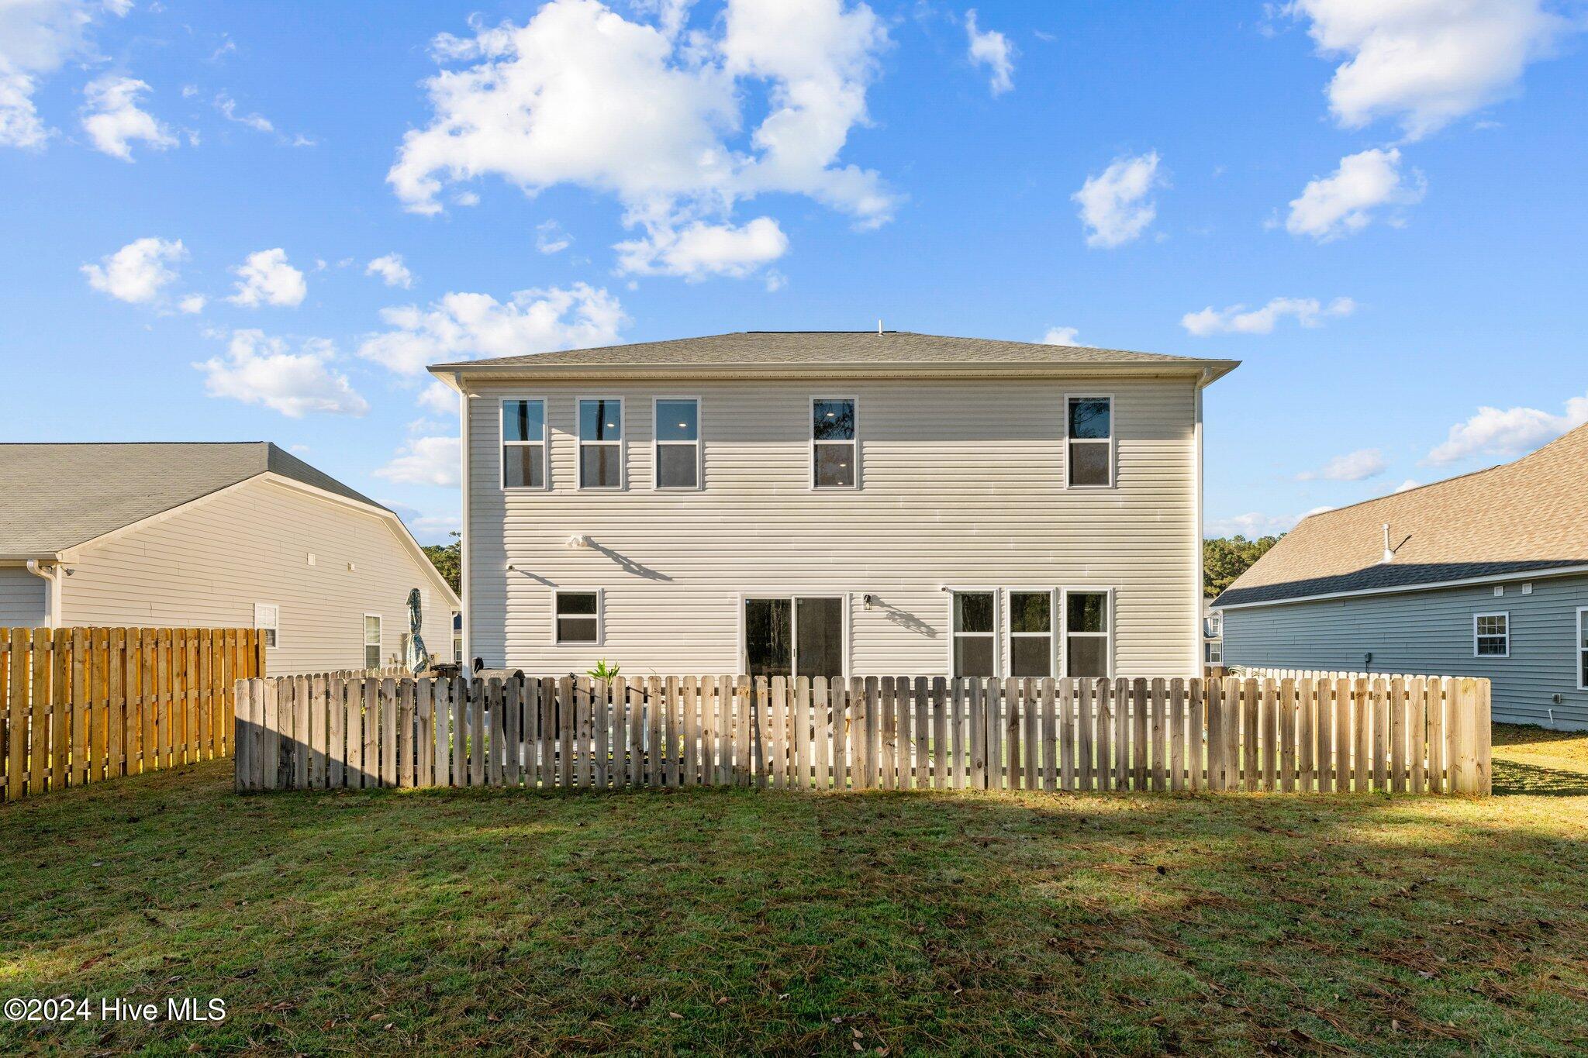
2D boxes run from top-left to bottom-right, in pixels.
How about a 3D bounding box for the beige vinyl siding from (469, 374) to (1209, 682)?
[{"bbox_3d":[0.640,0.380,12.480,12.200,5.800,0.200,0,-5,1],"label":"beige vinyl siding"}]

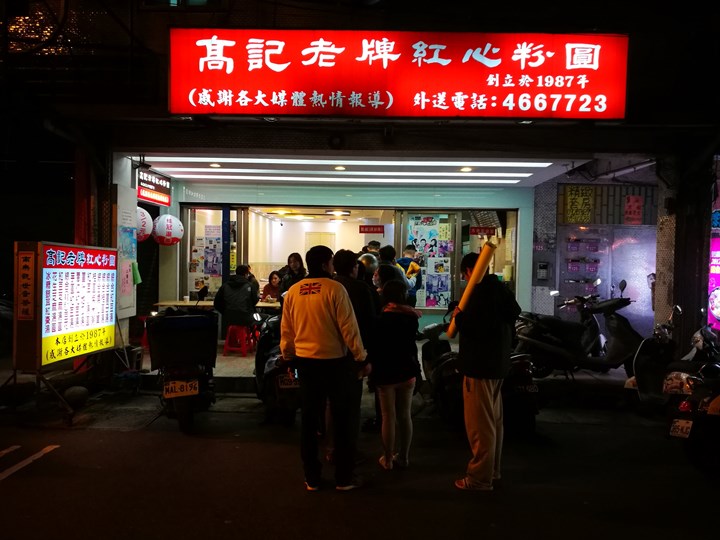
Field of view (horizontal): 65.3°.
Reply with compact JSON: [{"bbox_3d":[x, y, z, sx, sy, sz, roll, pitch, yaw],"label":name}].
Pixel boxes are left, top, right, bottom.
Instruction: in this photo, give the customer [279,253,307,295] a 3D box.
[{"bbox_3d":[-0.965,0.515,8.152,0.460,1.534,0.320,1,0,13],"label":"customer"}]

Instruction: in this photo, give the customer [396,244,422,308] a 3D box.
[{"bbox_3d":[0.745,0.464,8.452,0.520,1.689,0.360,1,0,12],"label":"customer"}]

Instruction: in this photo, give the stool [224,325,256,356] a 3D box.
[{"bbox_3d":[-1.817,1.052,8.330,0.360,0.460,0.360,1,0,0],"label":"stool"}]

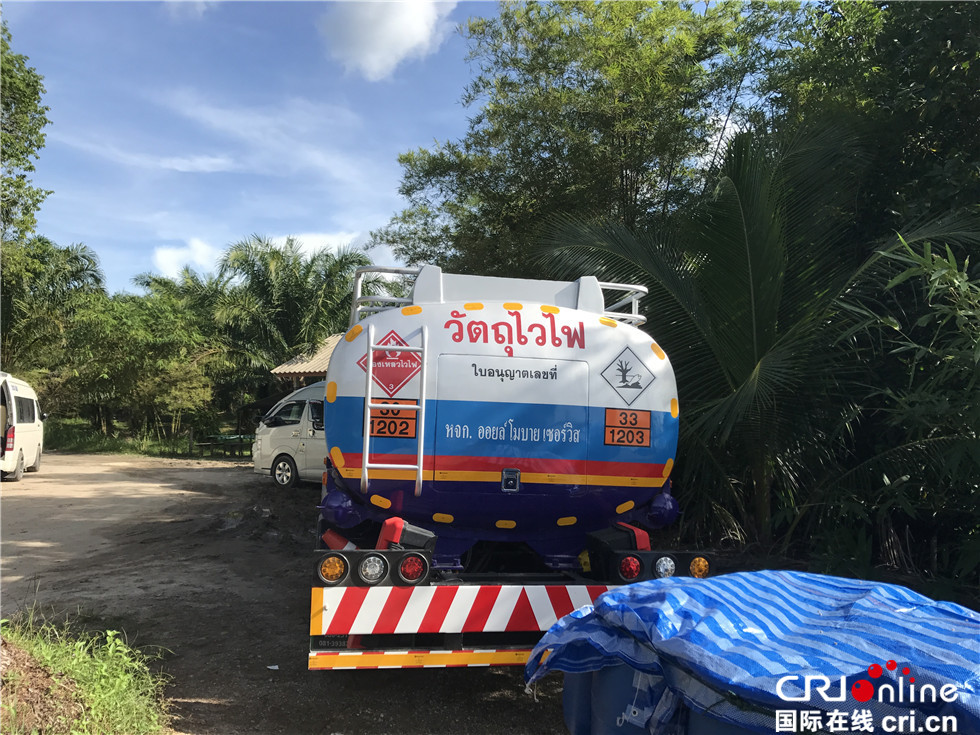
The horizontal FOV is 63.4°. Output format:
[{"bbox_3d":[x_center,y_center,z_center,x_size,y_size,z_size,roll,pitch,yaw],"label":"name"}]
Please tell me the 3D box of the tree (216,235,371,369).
[{"bbox_3d":[-7.266,-0.749,29.643,6.500,8.600,6.500,2,-5,-13],"label":"tree"}]

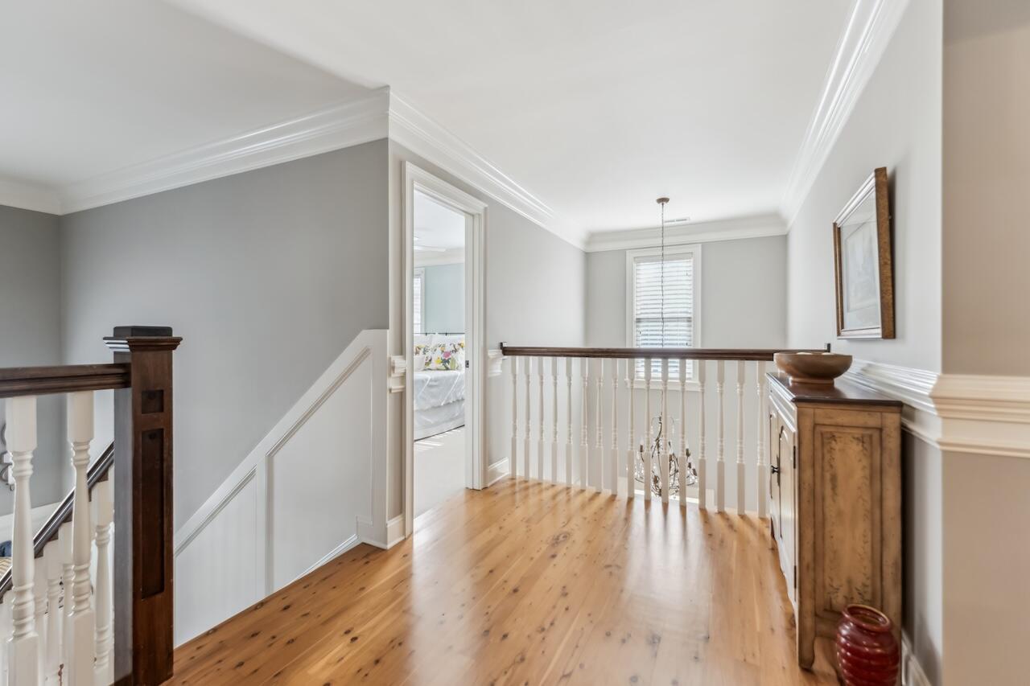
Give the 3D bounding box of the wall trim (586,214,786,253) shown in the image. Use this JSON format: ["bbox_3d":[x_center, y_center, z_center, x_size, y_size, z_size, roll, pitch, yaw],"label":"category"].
[{"bbox_3d":[1.839,-1.247,4.912,2.167,0.218,0.100,0,0,27],"label":"wall trim"}]

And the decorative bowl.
[{"bbox_3d":[1.358,0.118,1.964,0.294,0.128,0.294,0,0,27],"label":"decorative bowl"}]

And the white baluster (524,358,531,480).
[{"bbox_3d":[0.105,0.603,3.418,0.039,0.988,0.039,0,0,27],"label":"white baluster"}]

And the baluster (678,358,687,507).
[{"bbox_3d":[1.131,0.597,2.883,0.037,0.989,0.037,0,0,27],"label":"baluster"}]

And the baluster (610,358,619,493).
[{"bbox_3d":[0.721,0.596,3.090,0.037,0.989,0.037,0,0,27],"label":"baluster"}]

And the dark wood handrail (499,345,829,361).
[{"bbox_3d":[0.873,0.069,3.010,2.182,0.065,0.066,0,0,27],"label":"dark wood handrail"}]

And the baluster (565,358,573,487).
[{"bbox_3d":[0.416,0.603,3.261,0.039,0.988,0.039,0,0,27],"label":"baluster"}]

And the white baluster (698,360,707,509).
[{"bbox_3d":[1.245,0.605,2.844,0.039,0.988,0.039,0,0,27],"label":"white baluster"}]

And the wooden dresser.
[{"bbox_3d":[1.310,0.636,1.877,0.293,0.921,1.125,0,0,27],"label":"wooden dresser"}]

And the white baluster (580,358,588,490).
[{"bbox_3d":[0.520,0.603,3.209,0.039,0.988,0.039,0,0,27],"label":"white baluster"}]

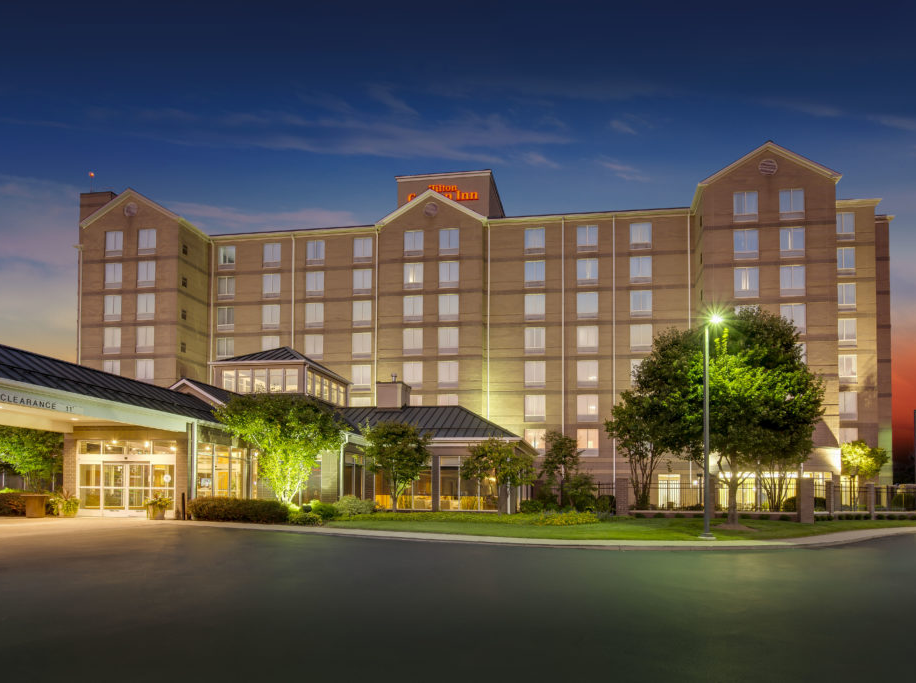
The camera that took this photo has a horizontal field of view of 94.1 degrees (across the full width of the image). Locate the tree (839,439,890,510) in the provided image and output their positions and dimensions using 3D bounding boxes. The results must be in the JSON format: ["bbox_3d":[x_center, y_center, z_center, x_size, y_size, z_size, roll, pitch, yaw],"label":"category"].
[{"bbox_3d":[21.435,7.013,22.500,2.550,3.800,2.500,0,-2,5],"label":"tree"}]

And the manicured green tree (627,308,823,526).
[{"bbox_3d":[9.027,2.565,14.400,6.400,7.300,6.000,0,-2,5],"label":"manicured green tree"}]

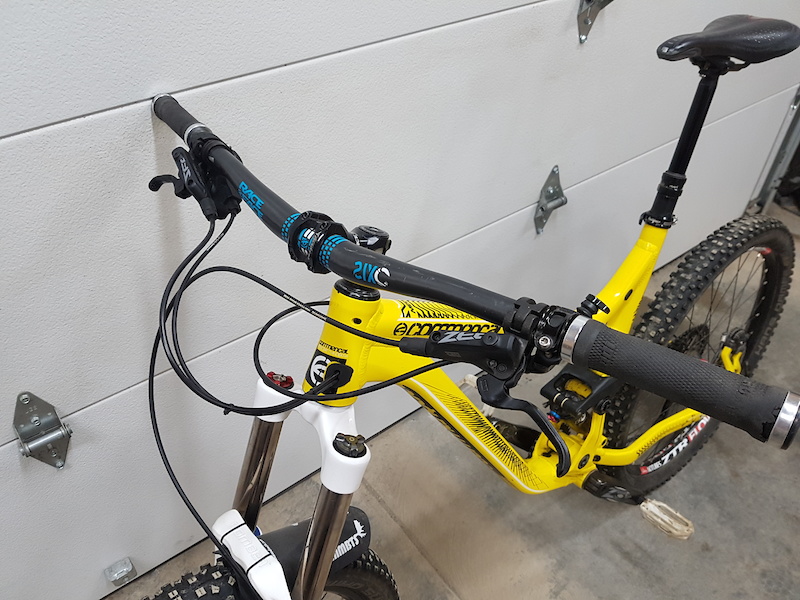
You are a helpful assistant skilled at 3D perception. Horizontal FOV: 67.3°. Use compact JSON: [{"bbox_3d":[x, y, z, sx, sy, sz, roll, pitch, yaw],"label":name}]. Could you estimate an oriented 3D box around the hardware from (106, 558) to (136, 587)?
[{"bbox_3d":[-0.576,0.564,1.242,0.048,0.034,0.029,-26,48,-26],"label":"hardware"}]

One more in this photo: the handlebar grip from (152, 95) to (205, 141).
[{"bbox_3d":[-0.281,-0.229,0.762,0.034,0.034,0.137,-22,42,-25],"label":"handlebar grip"}]

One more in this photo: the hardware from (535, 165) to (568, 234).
[{"bbox_3d":[0.368,-0.230,1.444,0.072,0.184,0.036,-26,48,-26],"label":"hardware"}]

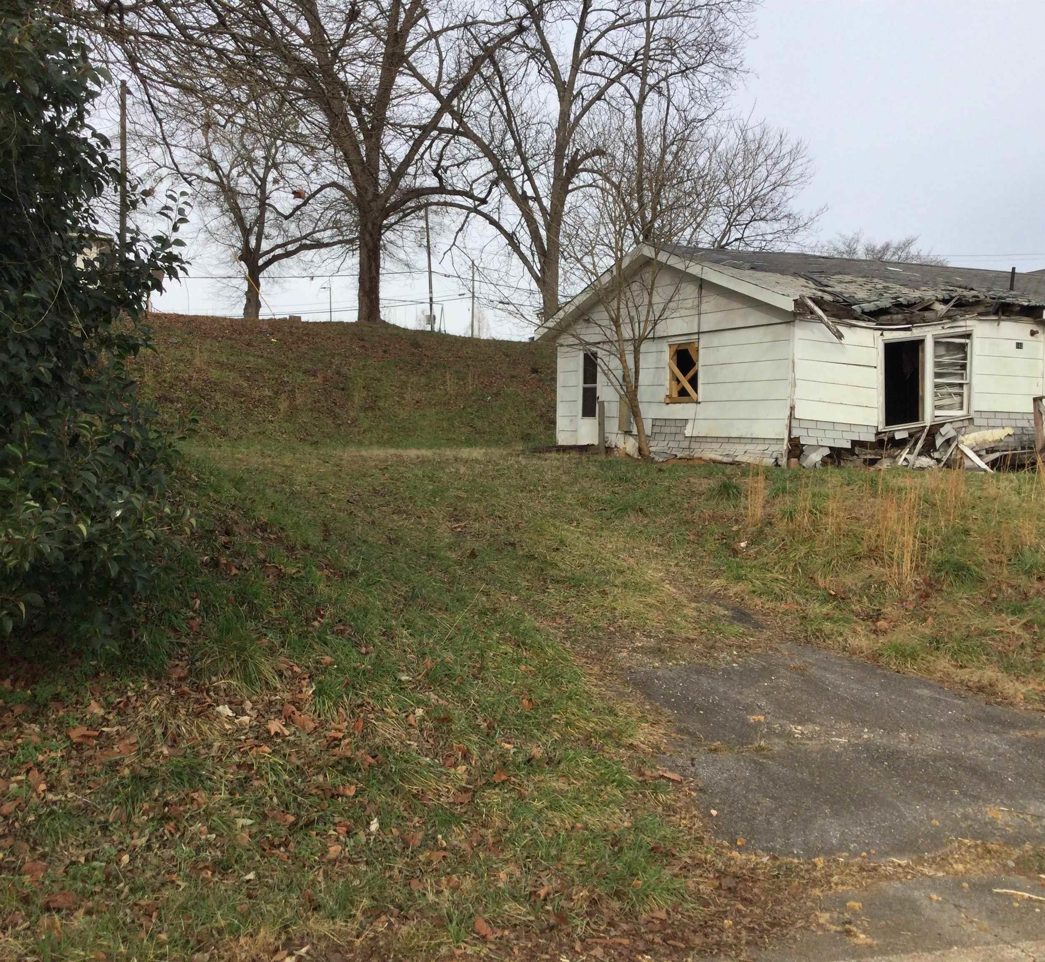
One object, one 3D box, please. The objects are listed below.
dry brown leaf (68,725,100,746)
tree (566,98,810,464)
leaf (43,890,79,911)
[{"bbox_3d":[-1.851,1.073,4.850,0.133,0.052,0.115,-1,4,-21],"label":"dry brown leaf"},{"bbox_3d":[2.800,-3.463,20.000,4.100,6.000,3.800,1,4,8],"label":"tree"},{"bbox_3d":[-1.405,1.279,3.500,0.108,0.033,0.085,-2,4,-22],"label":"leaf"}]

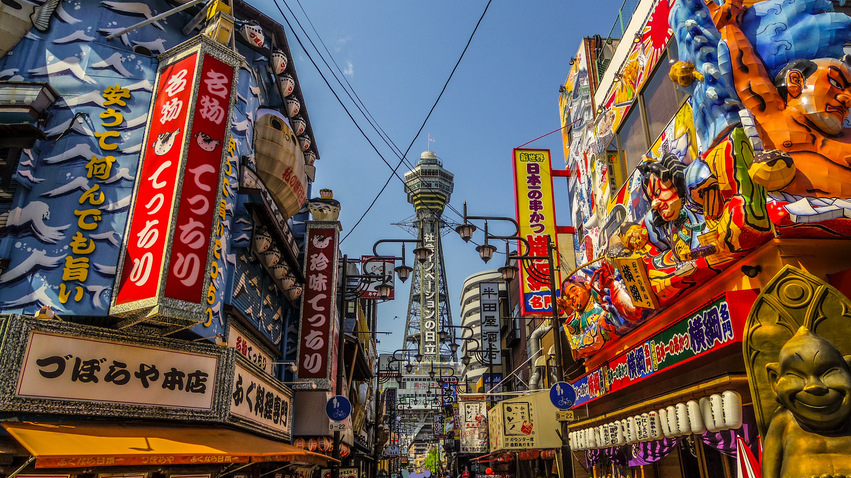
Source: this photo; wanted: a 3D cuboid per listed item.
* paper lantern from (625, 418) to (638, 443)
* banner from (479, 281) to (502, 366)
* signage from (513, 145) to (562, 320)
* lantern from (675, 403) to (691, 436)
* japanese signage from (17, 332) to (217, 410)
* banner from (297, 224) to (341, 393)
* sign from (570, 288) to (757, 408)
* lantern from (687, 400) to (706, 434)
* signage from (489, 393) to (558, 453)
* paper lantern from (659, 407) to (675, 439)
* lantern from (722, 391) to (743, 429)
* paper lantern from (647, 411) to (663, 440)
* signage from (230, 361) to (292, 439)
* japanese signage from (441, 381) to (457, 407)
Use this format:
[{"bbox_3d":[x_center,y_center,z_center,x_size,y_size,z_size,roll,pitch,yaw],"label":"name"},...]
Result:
[{"bbox_3d":[3.970,3.677,10.871,0.250,0.490,0.250,1,-22,-1],"label":"paper lantern"},{"bbox_3d":[3.238,4.237,28.255,1.071,4.229,0.300,1,-22,-1],"label":"banner"},{"bbox_3d":[3.421,-0.293,17.456,1.100,5.500,0.360,0,-22,0],"label":"signage"},{"bbox_3d":[4.025,2.814,8.821,0.250,0.490,0.250,1,-22,-1],"label":"lantern"},{"bbox_3d":[-4.181,1.907,7.952,2.520,0.840,0.140,19,-29,-38],"label":"japanese signage"},{"bbox_3d":[-2.850,1.744,15.081,0.850,4.400,0.600,1,-23,-2],"label":"banner"},{"bbox_3d":[3.880,2.328,10.401,0.400,0.660,7.400,1,-23,-2],"label":"sign"},{"bbox_3d":[4.330,2.859,9.044,0.265,0.520,0.265,1,-23,-2],"label":"lantern"},{"bbox_3d":[3.057,5.777,17.824,1.742,1.676,2.600,1,-22,-1],"label":"signage"},{"bbox_3d":[3.989,3.018,9.300,0.200,0.480,0.200,0,-22,-1],"label":"paper lantern"},{"bbox_3d":[4.061,2.262,7.478,0.250,0.490,0.250,1,-22,-1],"label":"lantern"},{"bbox_3d":[4.059,3.304,10.000,0.200,0.480,0.200,0,-22,-1],"label":"paper lantern"},{"bbox_3d":[-2.991,3.064,10.444,0.150,0.885,4.338,1,-22,-1],"label":"signage"},{"bbox_3d":[2.161,14.255,52.000,1.400,2.300,0.300,0,-22,1],"label":"japanese signage"}]

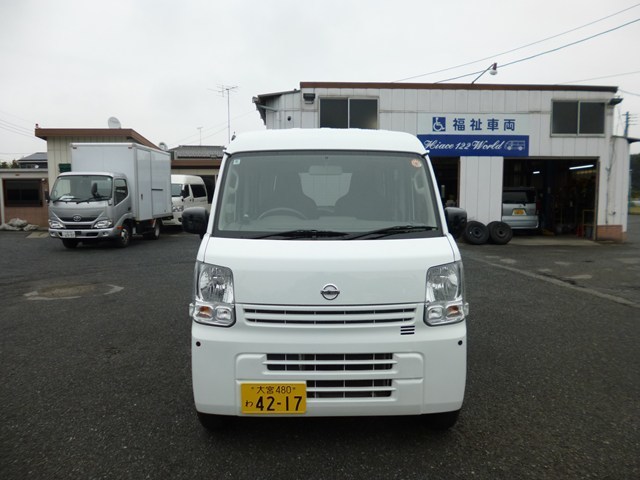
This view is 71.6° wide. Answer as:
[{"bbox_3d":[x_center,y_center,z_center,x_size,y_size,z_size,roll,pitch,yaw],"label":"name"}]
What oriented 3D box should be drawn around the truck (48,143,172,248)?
[{"bbox_3d":[-6.140,-1.360,13.512,1.870,2.940,4.760,0,6,-1],"label":"truck"}]

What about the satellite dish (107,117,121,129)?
[{"bbox_3d":[-8.316,-4.719,17.975,0.520,0.570,0.360,-5,8,-42],"label":"satellite dish"}]

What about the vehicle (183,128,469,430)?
[{"bbox_3d":[0.045,0.114,3.860,1.580,1.890,3.400,0,6,0],"label":"vehicle"}]

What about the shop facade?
[{"bbox_3d":[3.904,-2.335,14.439,11.800,4.750,2.000,0,6,-4],"label":"shop facade"}]

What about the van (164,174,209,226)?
[{"bbox_3d":[-6.480,-1.685,20.313,1.740,2.260,4.760,0,6,-1],"label":"van"}]

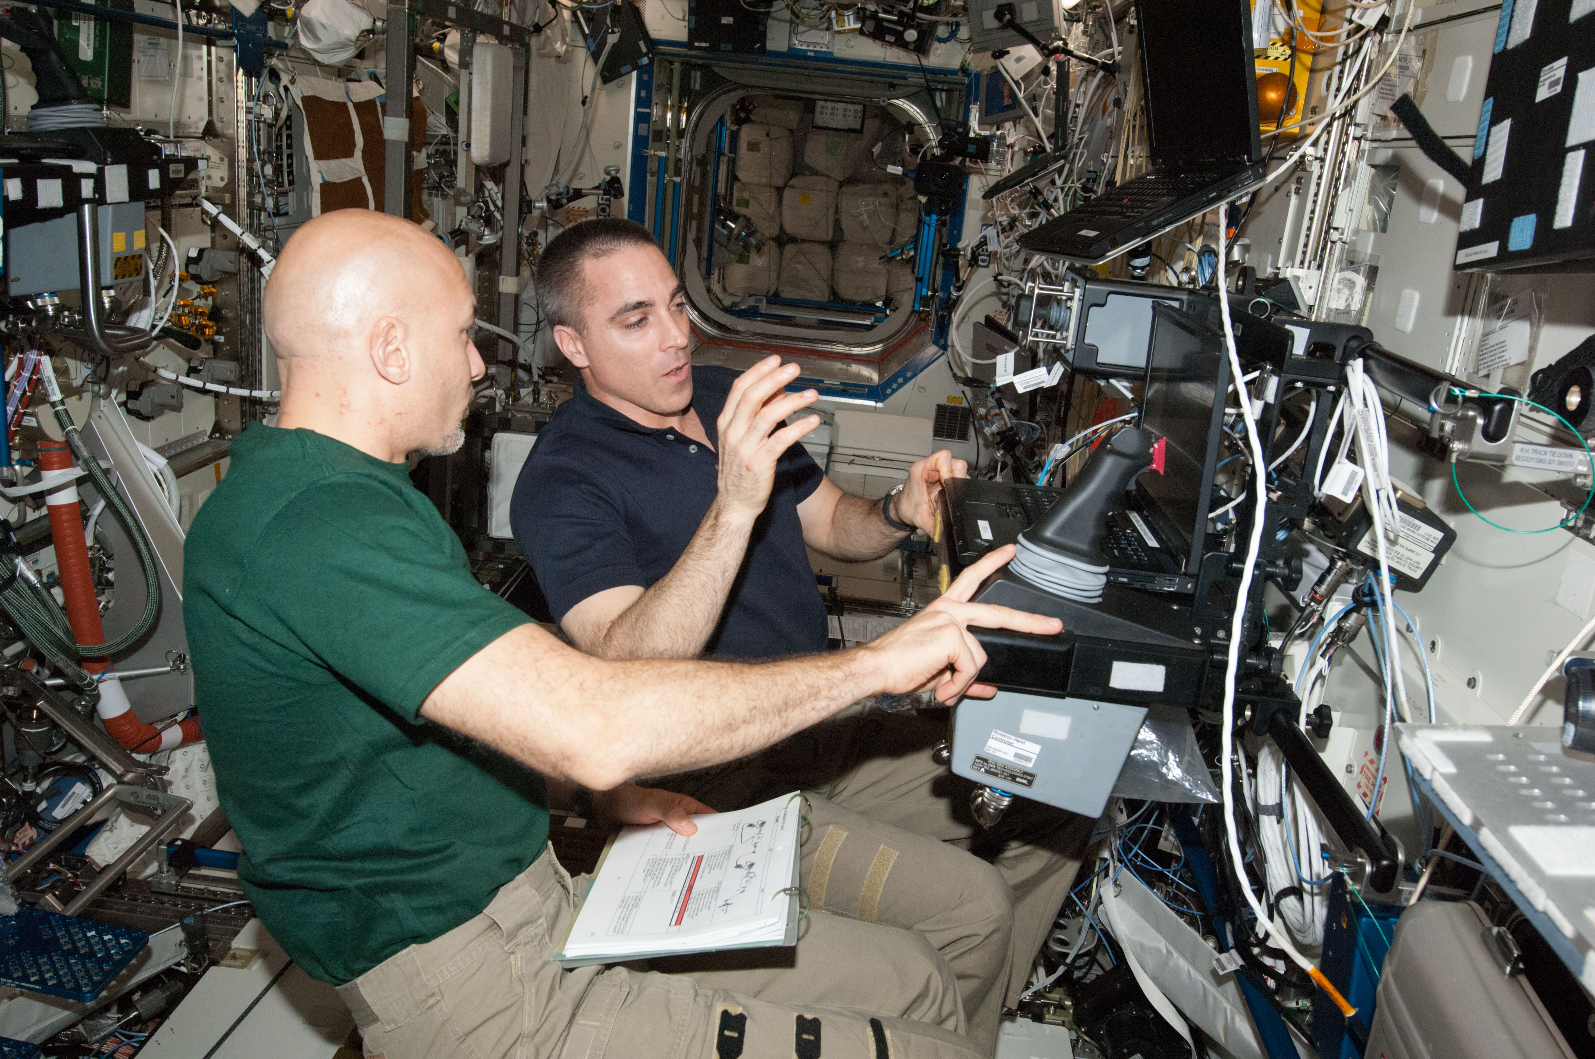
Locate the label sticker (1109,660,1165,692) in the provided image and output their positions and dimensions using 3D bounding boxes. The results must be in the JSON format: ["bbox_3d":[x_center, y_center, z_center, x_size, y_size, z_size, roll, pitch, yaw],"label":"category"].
[{"bbox_3d":[0.325,0.141,1.268,0.050,0.025,0.002,3,16,3],"label":"label sticker"}]

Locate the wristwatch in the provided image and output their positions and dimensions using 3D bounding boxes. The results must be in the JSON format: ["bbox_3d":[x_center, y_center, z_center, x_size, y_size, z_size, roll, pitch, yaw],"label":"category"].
[{"bbox_3d":[0.138,-0.028,1.800,0.038,0.060,0.064,-21,-36,41],"label":"wristwatch"}]

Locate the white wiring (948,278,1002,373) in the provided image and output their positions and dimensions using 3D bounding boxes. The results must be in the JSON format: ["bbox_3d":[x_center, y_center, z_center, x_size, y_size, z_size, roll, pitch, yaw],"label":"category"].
[{"bbox_3d":[0.574,-0.648,4.200,0.190,0.300,0.100,5,16,0],"label":"white wiring"}]

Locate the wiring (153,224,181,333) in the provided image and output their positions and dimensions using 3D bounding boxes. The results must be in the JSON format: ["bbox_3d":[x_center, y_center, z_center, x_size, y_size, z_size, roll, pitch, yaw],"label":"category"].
[{"bbox_3d":[-0.973,-0.386,2.050,0.045,0.165,0.050,5,16,0],"label":"wiring"}]

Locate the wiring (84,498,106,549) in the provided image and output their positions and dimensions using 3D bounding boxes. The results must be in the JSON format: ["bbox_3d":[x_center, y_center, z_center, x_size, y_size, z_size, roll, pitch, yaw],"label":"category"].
[{"bbox_3d":[-1.164,-0.010,2.200,0.037,0.085,0.035,5,16,0],"label":"wiring"}]

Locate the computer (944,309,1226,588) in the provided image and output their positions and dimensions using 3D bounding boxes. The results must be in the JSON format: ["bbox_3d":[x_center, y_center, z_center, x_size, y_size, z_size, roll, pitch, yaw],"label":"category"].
[{"bbox_3d":[0.320,-0.116,1.561,0.263,0.280,0.357,3,16,3],"label":"computer"}]

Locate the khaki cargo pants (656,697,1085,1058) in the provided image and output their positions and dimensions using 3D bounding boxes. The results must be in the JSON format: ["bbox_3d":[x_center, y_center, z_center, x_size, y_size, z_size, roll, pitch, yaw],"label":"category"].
[{"bbox_3d":[0.044,0.479,1.583,0.570,0.440,0.400,17,21,37],"label":"khaki cargo pants"}]

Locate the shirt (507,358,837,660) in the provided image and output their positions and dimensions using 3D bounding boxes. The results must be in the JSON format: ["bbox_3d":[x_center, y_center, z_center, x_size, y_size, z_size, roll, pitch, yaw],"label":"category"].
[{"bbox_3d":[-0.120,0.055,1.631,0.290,0.500,0.460,1,11,40],"label":"shirt"}]

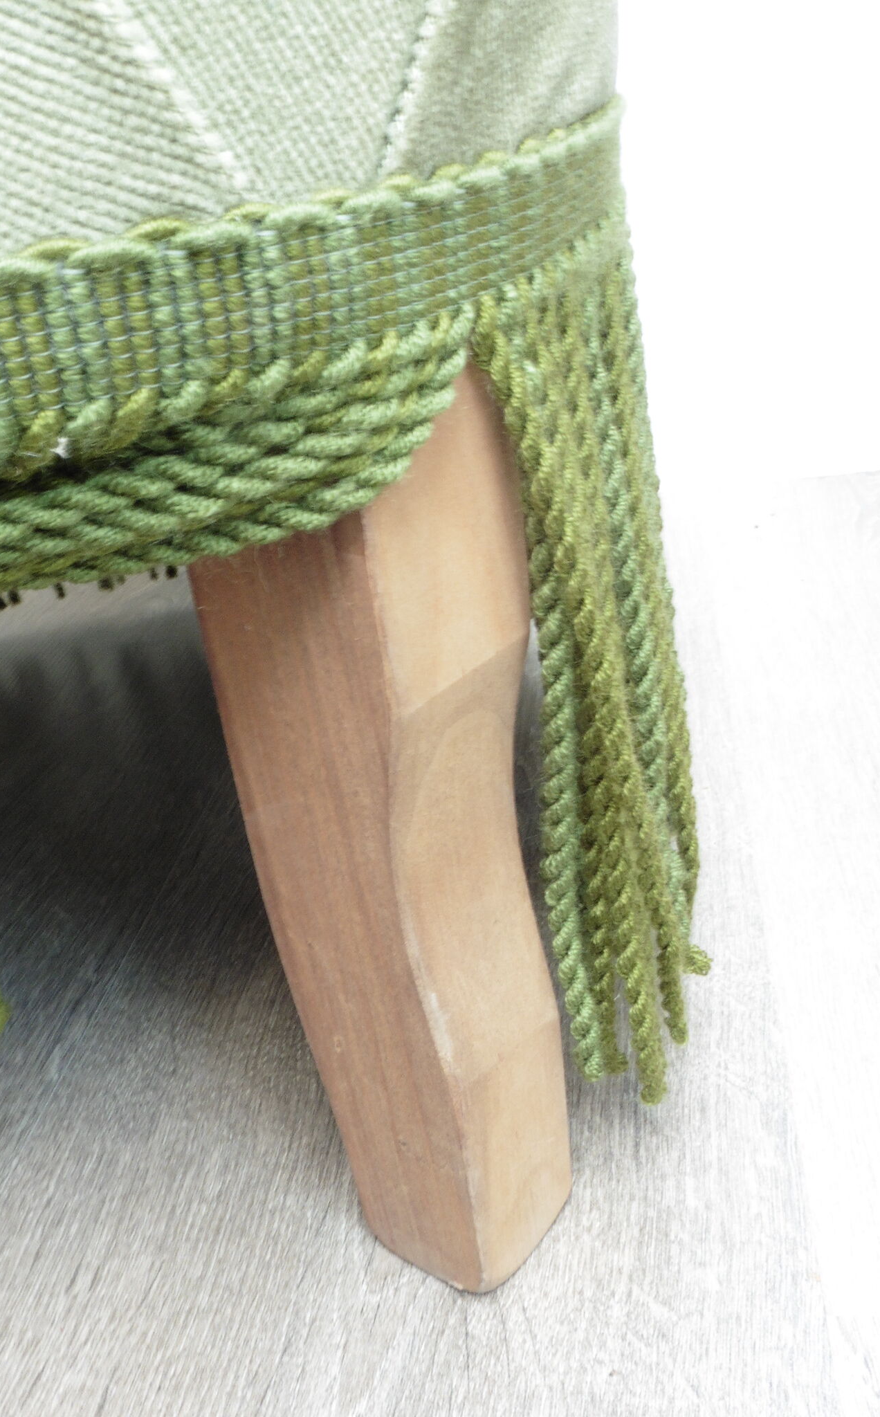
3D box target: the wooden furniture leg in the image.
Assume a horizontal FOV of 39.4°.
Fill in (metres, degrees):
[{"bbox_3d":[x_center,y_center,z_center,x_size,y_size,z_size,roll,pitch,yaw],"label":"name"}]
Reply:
[{"bbox_3d":[-0.007,0.031,0.241,0.053,0.194,0.033,15,36,39],"label":"wooden furniture leg"}]

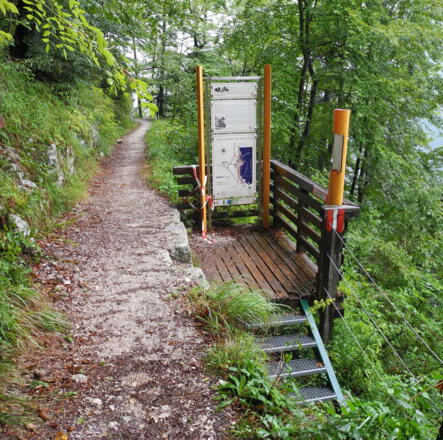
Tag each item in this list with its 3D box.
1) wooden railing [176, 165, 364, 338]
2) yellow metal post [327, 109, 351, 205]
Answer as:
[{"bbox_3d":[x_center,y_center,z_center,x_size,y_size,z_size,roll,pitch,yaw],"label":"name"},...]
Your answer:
[{"bbox_3d":[0.346,0.268,6.044,1.632,1.565,2.653,-5,18,-11],"label":"wooden railing"},{"bbox_3d":[1.140,-0.607,4.656,0.151,0.944,0.151,-5,18,-11],"label":"yellow metal post"}]

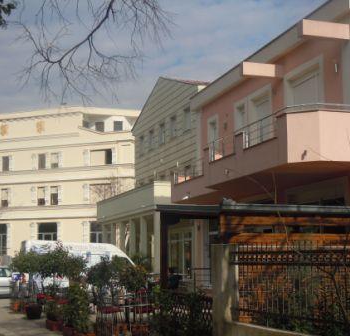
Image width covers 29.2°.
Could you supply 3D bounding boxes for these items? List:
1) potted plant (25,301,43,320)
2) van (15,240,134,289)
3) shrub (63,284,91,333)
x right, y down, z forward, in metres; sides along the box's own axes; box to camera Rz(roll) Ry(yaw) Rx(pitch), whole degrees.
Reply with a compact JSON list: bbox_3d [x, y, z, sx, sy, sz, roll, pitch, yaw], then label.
[{"bbox_3d":[-4.165,4.237,20.179,0.470,0.550,0.470,0,-8,0],"label":"potted plant"},{"bbox_3d":[-4.625,5.087,34.387,6.150,2.600,2.000,3,-8,-20],"label":"van"},{"bbox_3d":[-2.173,3.143,15.000,0.620,1.150,0.620,0,-8,0],"label":"shrub"}]

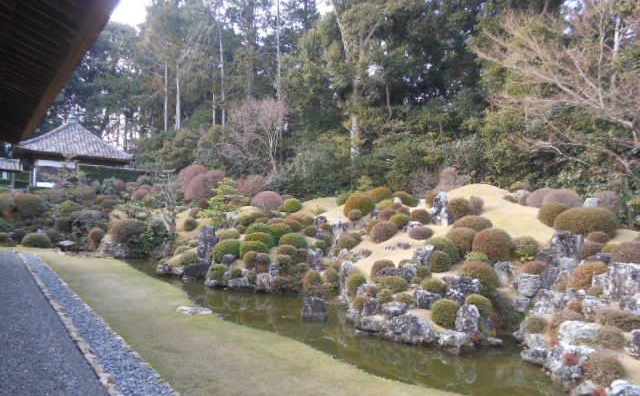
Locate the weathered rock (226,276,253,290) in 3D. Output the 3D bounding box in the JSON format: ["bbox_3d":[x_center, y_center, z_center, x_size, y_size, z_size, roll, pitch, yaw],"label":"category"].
[{"bbox_3d":[-2.321,2.473,13.328,0.750,0.418,0.490,0,0,-10],"label":"weathered rock"}]

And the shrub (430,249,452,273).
[{"bbox_3d":[2.508,1.321,9.500,0.417,0.442,0.417,0,0,15],"label":"shrub"}]

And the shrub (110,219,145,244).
[{"bbox_3d":[-8.308,1.471,20.000,1.484,1.168,1.484,0,-1,-23],"label":"shrub"}]

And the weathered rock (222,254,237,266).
[{"bbox_3d":[-2.859,1.974,14.600,0.442,0.379,0.380,0,-1,-11],"label":"weathered rock"}]

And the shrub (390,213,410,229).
[{"bbox_3d":[2.426,0.690,14.014,0.637,0.485,0.637,0,0,10],"label":"shrub"}]

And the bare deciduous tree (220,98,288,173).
[{"bbox_3d":[-3.750,-3.521,26.460,4.007,4.351,3.724,0,0,-8],"label":"bare deciduous tree"}]

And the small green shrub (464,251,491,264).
[{"bbox_3d":[3.828,1.524,11.270,0.658,0.473,0.658,0,0,19],"label":"small green shrub"}]

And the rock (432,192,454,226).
[{"bbox_3d":[3.823,0.356,14.308,0.681,1.053,0.539,0,0,15],"label":"rock"}]

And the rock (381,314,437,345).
[{"bbox_3d":[1.752,2.551,9.000,1.000,0.600,0.620,1,-2,12],"label":"rock"}]

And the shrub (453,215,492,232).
[{"bbox_3d":[4.124,0.744,12.500,1.027,0.541,0.976,0,0,18],"label":"shrub"}]

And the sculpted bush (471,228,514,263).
[{"bbox_3d":[4.492,1.246,12.000,1.080,0.880,1.040,0,-2,21],"label":"sculpted bush"}]

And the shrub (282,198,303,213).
[{"bbox_3d":[-1.220,0.333,20.500,0.869,0.621,0.869,0,-1,-3],"label":"shrub"}]

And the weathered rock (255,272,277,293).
[{"bbox_3d":[-1.385,2.157,11.800,0.545,0.511,0.436,0,0,-7],"label":"weathered rock"}]

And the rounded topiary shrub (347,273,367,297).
[{"bbox_3d":[0.857,2.014,10.700,0.470,0.560,0.460,1,-2,5],"label":"rounded topiary shrub"}]

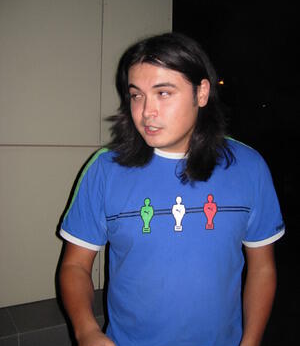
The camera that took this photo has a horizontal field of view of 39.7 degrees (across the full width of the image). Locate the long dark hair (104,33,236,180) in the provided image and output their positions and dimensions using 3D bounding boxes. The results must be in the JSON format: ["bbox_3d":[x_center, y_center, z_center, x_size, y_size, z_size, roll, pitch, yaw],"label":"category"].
[{"bbox_3d":[0.048,-0.158,1.000,0.270,0.345,0.250,1,2,28],"label":"long dark hair"}]

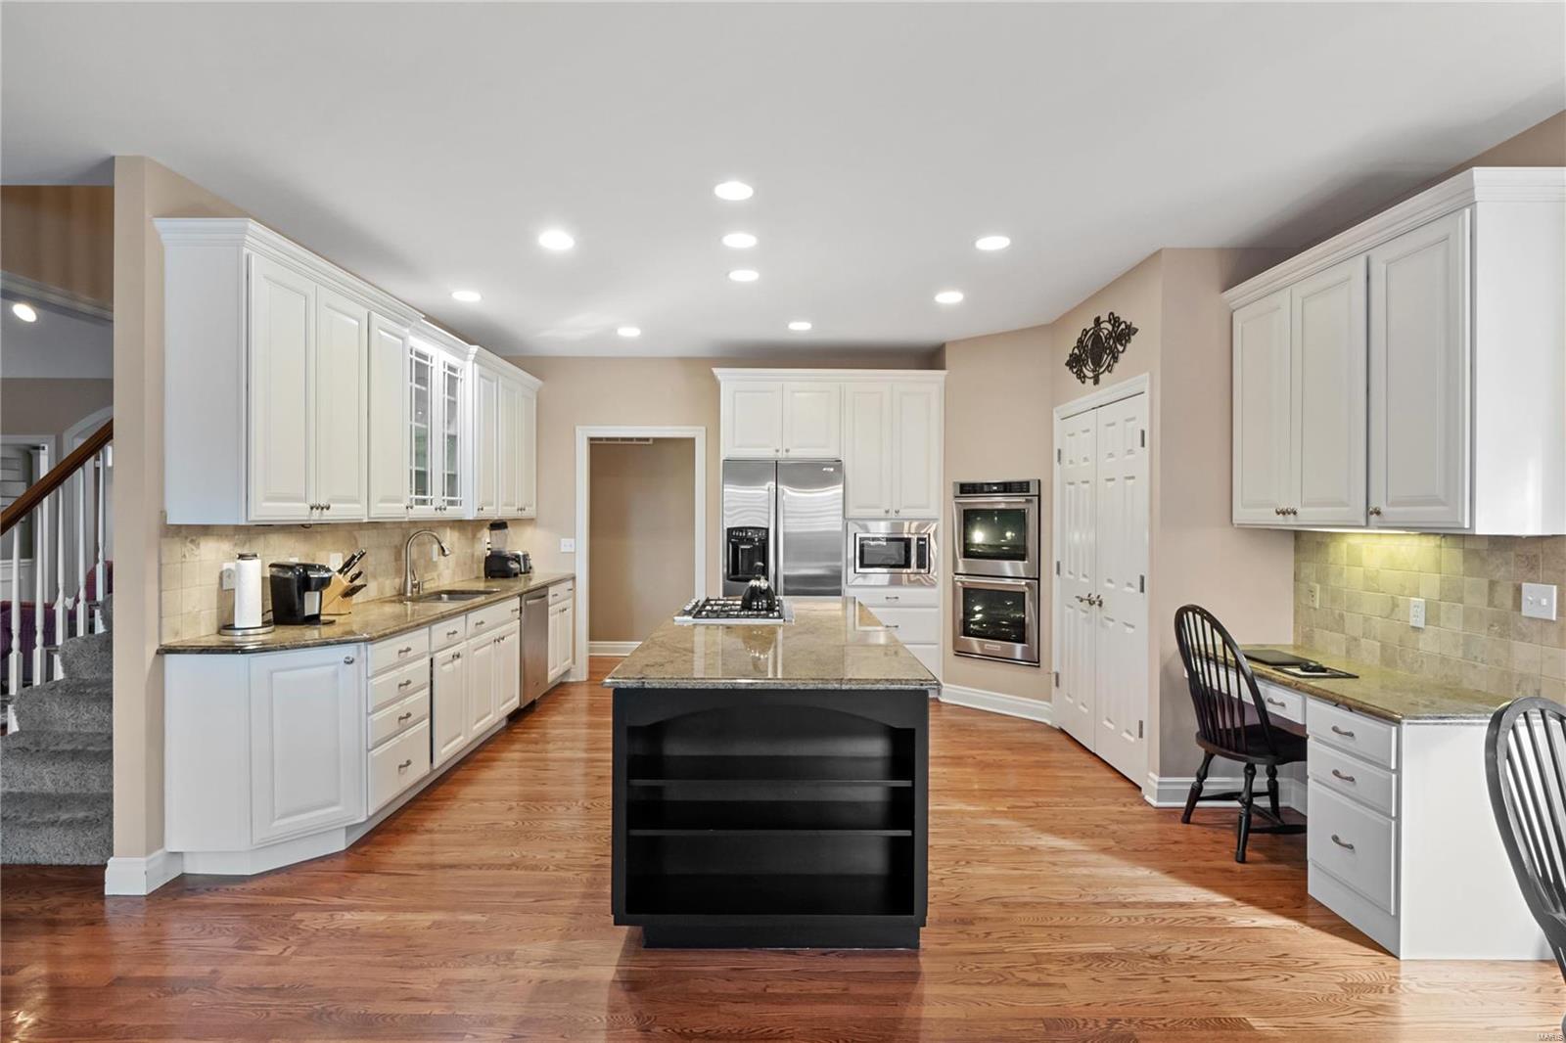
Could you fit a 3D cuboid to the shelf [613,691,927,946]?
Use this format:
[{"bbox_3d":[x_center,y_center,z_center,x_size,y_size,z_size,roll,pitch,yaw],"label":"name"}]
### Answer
[{"bbox_3d":[-0.051,0.956,2.636,1.000,0.855,0.310,0,0,-1],"label":"shelf"}]

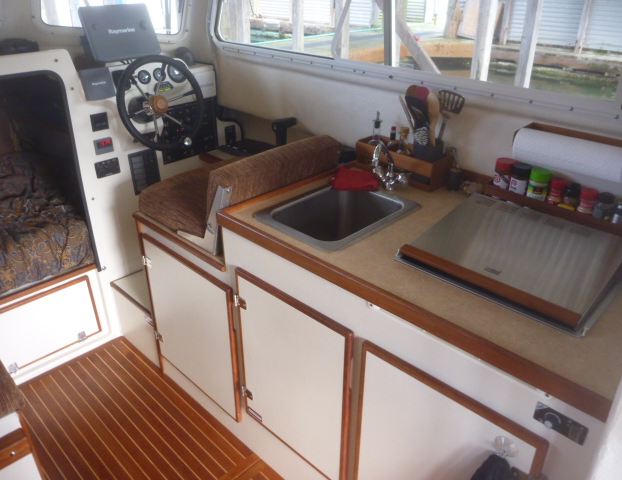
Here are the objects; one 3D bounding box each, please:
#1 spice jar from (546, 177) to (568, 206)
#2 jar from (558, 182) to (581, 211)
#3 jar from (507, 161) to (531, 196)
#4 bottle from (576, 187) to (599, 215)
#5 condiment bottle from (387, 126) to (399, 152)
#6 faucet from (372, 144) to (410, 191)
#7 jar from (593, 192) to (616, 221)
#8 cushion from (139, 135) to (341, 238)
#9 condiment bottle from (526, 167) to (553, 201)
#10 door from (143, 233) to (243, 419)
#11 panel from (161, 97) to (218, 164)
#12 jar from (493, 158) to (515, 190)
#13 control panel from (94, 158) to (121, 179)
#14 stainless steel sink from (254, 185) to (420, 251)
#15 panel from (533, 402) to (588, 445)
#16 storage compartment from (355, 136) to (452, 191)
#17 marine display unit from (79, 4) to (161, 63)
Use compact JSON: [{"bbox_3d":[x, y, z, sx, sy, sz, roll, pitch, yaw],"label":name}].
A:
[{"bbox_3d":[0.705,-0.129,1.484,0.044,0.099,0.044,25,37,37],"label":"spice jar"},{"bbox_3d":[0.706,-0.106,1.405,0.045,0.090,0.045,25,37,37],"label":"jar"},{"bbox_3d":[0.600,-0.162,1.490,0.056,0.104,0.056,1,29,0],"label":"jar"},{"bbox_3d":[0.735,-0.091,1.382,0.047,0.087,0.047,25,37,37],"label":"bottle"},{"bbox_3d":[0.280,-0.309,1.766,0.045,0.140,0.045,25,37,37],"label":"condiment bottle"},{"bbox_3d":[0.218,-0.227,1.592,0.140,0.172,0.135,25,37,37],"label":"faucet"},{"bbox_3d":[0.763,-0.078,1.358,0.048,0.087,0.048,25,37,37],"label":"jar"},{"bbox_3d":[-0.251,-0.217,1.756,0.564,0.273,0.490,25,37,37],"label":"cushion"},{"bbox_3d":[0.668,-0.150,1.513,0.056,0.111,0.056,25,37,37],"label":"condiment bottle"},{"bbox_3d":[-0.407,0.301,1.803,0.502,0.561,0.022,25,37,37],"label":"door"},{"bbox_3d":[-0.539,-0.497,2.334,0.035,0.247,0.288,25,37,37],"label":"panel"},{"bbox_3d":[0.564,-0.182,1.519,0.056,0.110,0.056,1,29,0],"label":"jar"},{"bbox_3d":[-0.825,-0.291,2.107,0.020,0.067,0.100,25,37,37],"label":"control panel"},{"bbox_3d":[0.086,-0.022,1.550,0.310,0.150,0.420,25,37,37],"label":"stainless steel sink"},{"bbox_3d":[0.456,0.324,0.934,0.091,0.042,0.020,25,37,37],"label":"panel"},{"bbox_3d":[0.293,-0.253,1.662,0.285,0.090,0.130,25,37,37],"label":"storage compartment"},{"bbox_3d":[-0.772,-0.828,2.088,0.280,0.200,0.070,-26,18,-38],"label":"marine display unit"}]

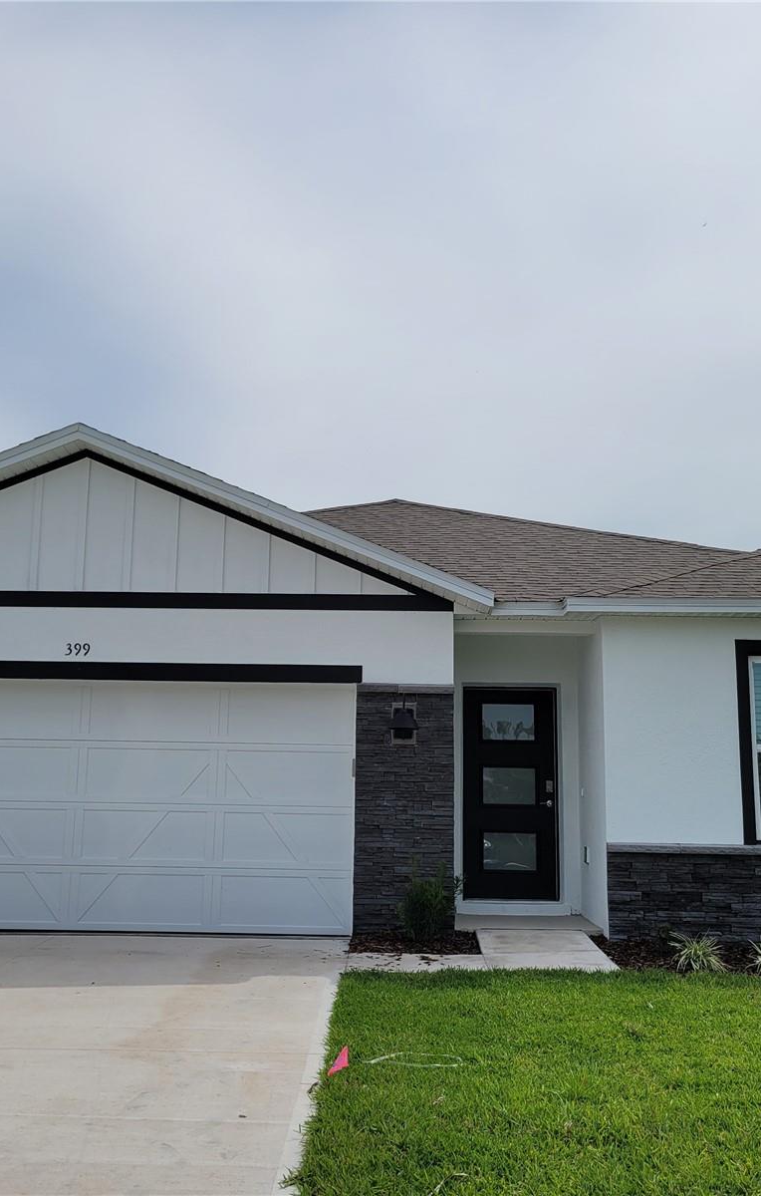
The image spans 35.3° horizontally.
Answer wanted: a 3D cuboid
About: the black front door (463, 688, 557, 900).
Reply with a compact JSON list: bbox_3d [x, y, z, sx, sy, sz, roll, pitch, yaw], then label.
[{"bbox_3d":[1.271,1.899,11.663,0.917,2.041,0.080,1,-10,1],"label":"black front door"}]

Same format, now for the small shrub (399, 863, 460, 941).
[{"bbox_3d":[0.393,2.434,9.608,0.512,0.592,0.481,1,-10,1],"label":"small shrub"}]

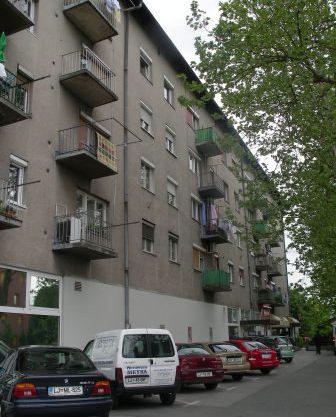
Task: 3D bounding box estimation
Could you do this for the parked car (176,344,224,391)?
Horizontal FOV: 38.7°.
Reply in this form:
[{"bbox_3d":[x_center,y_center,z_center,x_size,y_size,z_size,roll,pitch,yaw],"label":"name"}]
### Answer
[{"bbox_3d":[0.150,5.340,16.250,1.720,1.420,4.300,6,-17,-26],"label":"parked car"}]

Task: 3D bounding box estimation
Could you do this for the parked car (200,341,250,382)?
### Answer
[{"bbox_3d":[1.351,5.966,18.792,1.690,1.400,4.150,5,-17,-22],"label":"parked car"}]

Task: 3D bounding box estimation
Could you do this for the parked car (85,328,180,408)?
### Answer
[{"bbox_3d":[-1.190,4.290,13.080,1.740,1.800,4.110,5,-17,-22],"label":"parked car"}]

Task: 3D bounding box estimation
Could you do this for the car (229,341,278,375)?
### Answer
[{"bbox_3d":[3.220,6.820,21.850,1.700,1.420,4.150,6,-17,-25],"label":"car"}]

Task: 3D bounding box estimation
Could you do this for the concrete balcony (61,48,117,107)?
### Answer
[{"bbox_3d":[-2.826,-4.759,17.482,1.089,1.098,2.095,-8,-17,22],"label":"concrete balcony"}]

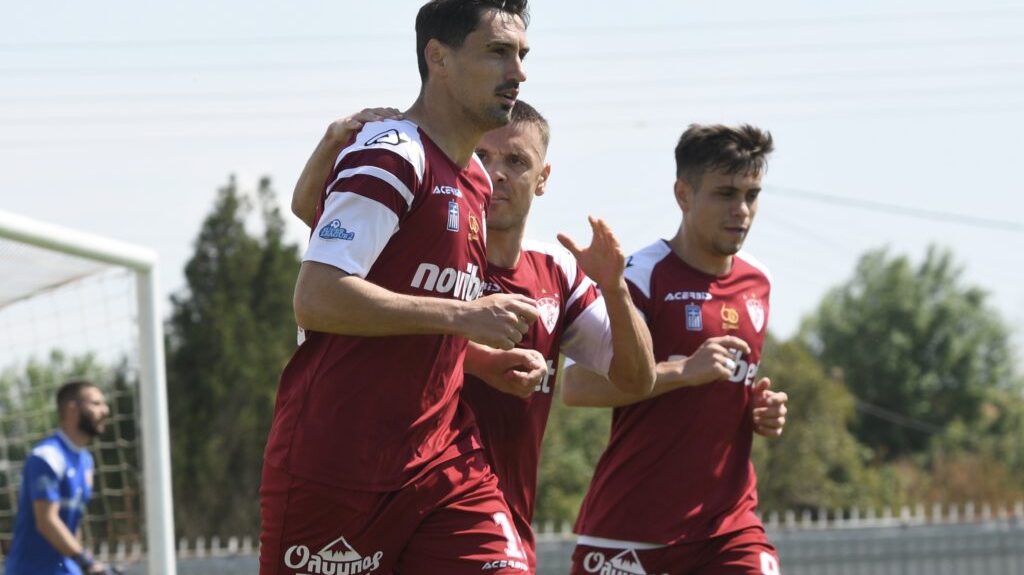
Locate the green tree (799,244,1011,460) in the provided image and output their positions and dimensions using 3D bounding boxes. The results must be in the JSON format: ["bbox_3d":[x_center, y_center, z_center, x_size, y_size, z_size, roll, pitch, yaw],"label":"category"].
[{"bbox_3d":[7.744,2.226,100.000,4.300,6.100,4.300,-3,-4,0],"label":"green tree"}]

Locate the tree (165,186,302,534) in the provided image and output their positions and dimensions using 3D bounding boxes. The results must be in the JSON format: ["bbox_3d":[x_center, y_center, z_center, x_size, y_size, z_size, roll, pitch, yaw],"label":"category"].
[{"bbox_3d":[-3.846,1.701,72.000,2.200,6.600,2.200,-3,-4,0],"label":"tree"}]

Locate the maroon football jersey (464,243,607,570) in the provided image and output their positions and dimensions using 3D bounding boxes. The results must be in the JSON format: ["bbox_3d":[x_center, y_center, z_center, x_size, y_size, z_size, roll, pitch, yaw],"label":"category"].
[{"bbox_3d":[-0.027,0.217,9.600,0.490,0.630,0.310,-2,-4,-12],"label":"maroon football jersey"}]

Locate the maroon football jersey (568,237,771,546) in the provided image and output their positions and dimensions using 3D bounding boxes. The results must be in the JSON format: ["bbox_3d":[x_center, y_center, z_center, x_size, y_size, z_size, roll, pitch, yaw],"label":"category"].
[{"bbox_3d":[0.319,0.210,10.250,0.480,0.620,0.320,0,0,-38],"label":"maroon football jersey"}]

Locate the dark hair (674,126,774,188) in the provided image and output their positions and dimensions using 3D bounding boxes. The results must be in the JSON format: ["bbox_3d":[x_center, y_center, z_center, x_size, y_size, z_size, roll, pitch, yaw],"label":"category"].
[{"bbox_3d":[0.425,-0.256,10.250,0.175,0.140,0.210,1,3,-45],"label":"dark hair"}]

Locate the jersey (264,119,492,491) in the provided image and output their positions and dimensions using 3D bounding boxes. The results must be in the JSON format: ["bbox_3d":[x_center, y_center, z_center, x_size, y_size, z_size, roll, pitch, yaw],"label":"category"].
[{"bbox_3d":[-0.231,0.030,9.000,0.360,0.650,0.490,3,0,30],"label":"jersey"}]

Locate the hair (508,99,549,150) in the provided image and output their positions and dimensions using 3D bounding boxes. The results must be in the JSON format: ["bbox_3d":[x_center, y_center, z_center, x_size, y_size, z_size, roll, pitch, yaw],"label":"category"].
[{"bbox_3d":[-0.005,-0.292,9.600,0.160,0.125,0.190,-3,-4,10],"label":"hair"}]

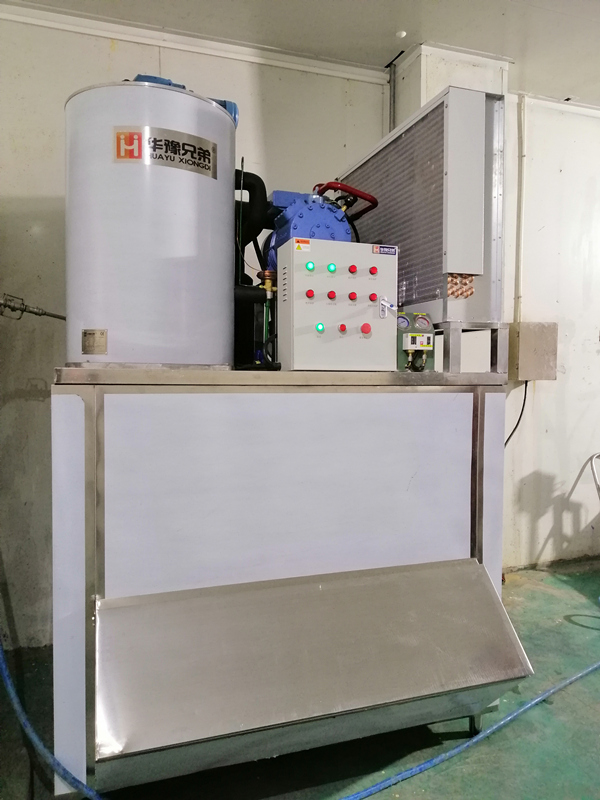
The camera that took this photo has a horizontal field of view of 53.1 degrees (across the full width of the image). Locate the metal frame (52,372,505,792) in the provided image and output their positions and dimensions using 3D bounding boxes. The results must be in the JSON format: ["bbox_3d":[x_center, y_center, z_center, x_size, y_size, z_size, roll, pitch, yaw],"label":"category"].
[{"bbox_3d":[-0.140,0.640,2.773,1.800,1.520,1.150,0,2,-19],"label":"metal frame"}]

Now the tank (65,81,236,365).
[{"bbox_3d":[-0.606,-0.631,2.482,0.670,1.023,0.670,0,2,-19],"label":"tank"}]

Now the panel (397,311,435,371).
[{"bbox_3d":[0.485,-0.248,2.525,0.213,0.272,0.110,0,2,-19],"label":"panel"}]

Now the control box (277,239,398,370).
[{"bbox_3d":[0.154,-0.364,2.413,0.448,0.497,0.165,0,2,-19],"label":"control box"}]

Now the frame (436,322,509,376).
[{"bbox_3d":[0.608,-0.227,2.956,0.295,0.209,0.900,0,2,-19],"label":"frame"}]

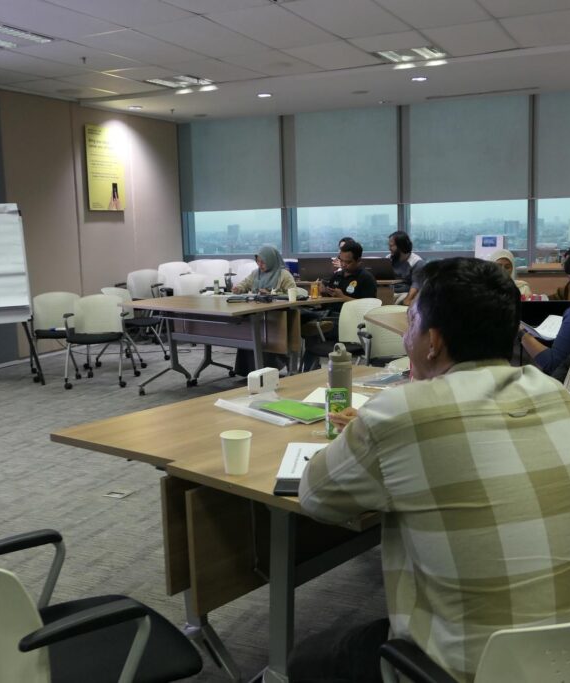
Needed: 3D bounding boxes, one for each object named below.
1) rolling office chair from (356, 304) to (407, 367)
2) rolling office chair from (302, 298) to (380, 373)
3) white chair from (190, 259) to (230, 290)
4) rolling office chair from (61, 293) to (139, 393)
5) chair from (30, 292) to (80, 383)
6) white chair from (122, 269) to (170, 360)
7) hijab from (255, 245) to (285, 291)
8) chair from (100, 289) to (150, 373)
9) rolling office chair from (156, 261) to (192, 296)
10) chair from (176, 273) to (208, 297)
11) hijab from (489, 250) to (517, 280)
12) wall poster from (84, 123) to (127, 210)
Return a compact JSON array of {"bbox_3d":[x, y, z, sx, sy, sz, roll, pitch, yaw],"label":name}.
[{"bbox_3d":[0.806,0.168,5.264,0.580,0.790,0.580,-6,9,-23],"label":"rolling office chair"},{"bbox_3d":[0.428,0.098,5.828,0.580,0.790,0.580,-10,11,-43],"label":"rolling office chair"},{"bbox_3d":[-0.938,-0.512,9.831,0.630,0.910,0.600,1,9,13],"label":"white chair"},{"bbox_3d":[-1.660,-0.015,7.175,0.570,0.785,0.560,-1,9,1],"label":"rolling office chair"},{"bbox_3d":[-2.147,-0.065,7.581,0.570,0.785,0.560,-5,9,-19],"label":"chair"},{"bbox_3d":[-1.510,-0.280,8.744,0.580,0.820,0.580,2,9,23],"label":"white chair"},{"bbox_3d":[-0.142,-0.682,7.550,0.310,0.450,0.300,-9,11,-39],"label":"hijab"},{"bbox_3d":[-1.573,-0.164,8.112,0.560,0.785,0.570,2,9,20],"label":"chair"},{"bbox_3d":[-1.371,-0.467,9.681,0.620,0.890,0.600,3,10,28],"label":"rolling office chair"},{"bbox_3d":[-1.113,-0.320,8.987,0.570,0.800,0.560,2,9,20],"label":"chair"},{"bbox_3d":[1.857,-0.623,6.800,0.270,0.370,0.280,1,9,13],"label":"hijab"},{"bbox_3d":[-2.153,-2.065,9.549,0.035,0.977,0.651,3,10,26],"label":"wall poster"}]

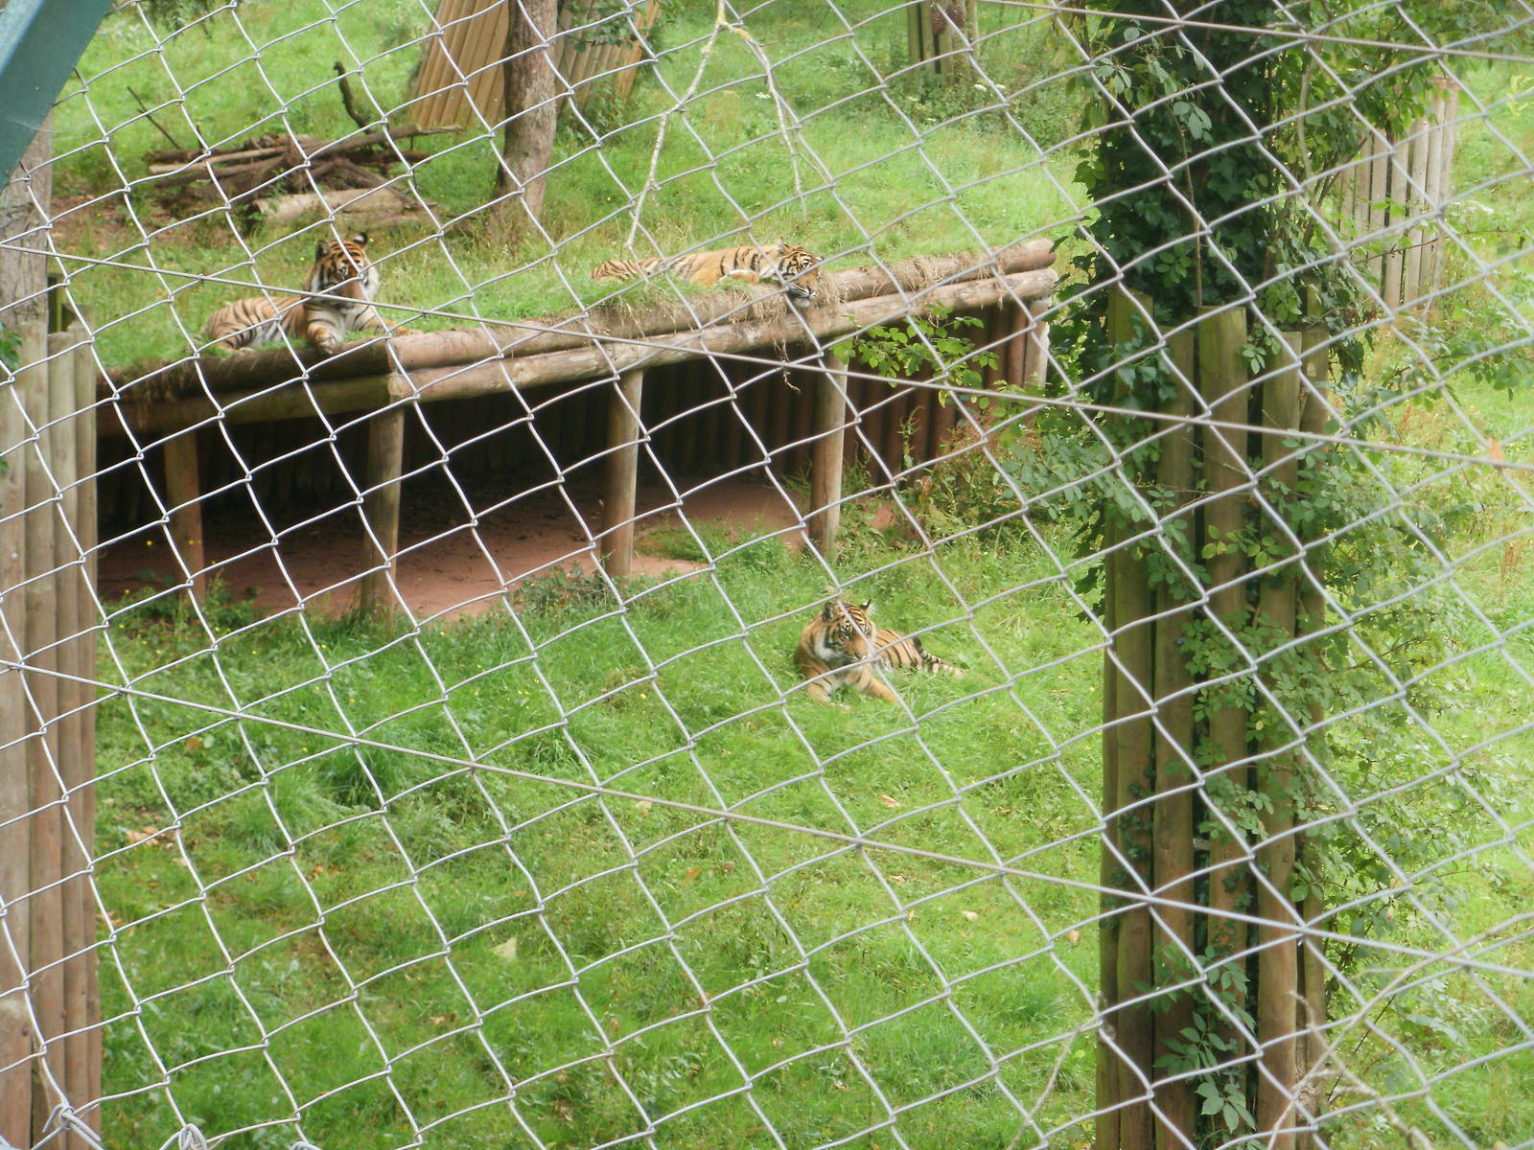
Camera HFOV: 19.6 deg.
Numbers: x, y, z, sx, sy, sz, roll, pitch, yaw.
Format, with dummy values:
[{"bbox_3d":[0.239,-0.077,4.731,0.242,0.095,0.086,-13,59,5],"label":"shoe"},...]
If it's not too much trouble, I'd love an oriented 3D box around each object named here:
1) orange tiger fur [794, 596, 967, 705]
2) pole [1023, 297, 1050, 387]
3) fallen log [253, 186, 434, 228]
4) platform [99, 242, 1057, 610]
[{"bbox_3d":[0.589,0.428,23.800,0.600,0.560,1.250,9,17,29],"label":"orange tiger fur"},{"bbox_3d":[1.650,-1.123,27.355,0.170,1.200,0.170,-8,17,-29],"label":"pole"},{"bbox_3d":[-2.769,-2.379,28.800,1.220,0.250,0.300,-3,16,-14],"label":"fallen log"},{"bbox_3d":[-1.744,-1.044,26.237,6.300,1.610,3.000,-8,18,-31],"label":"platform"}]

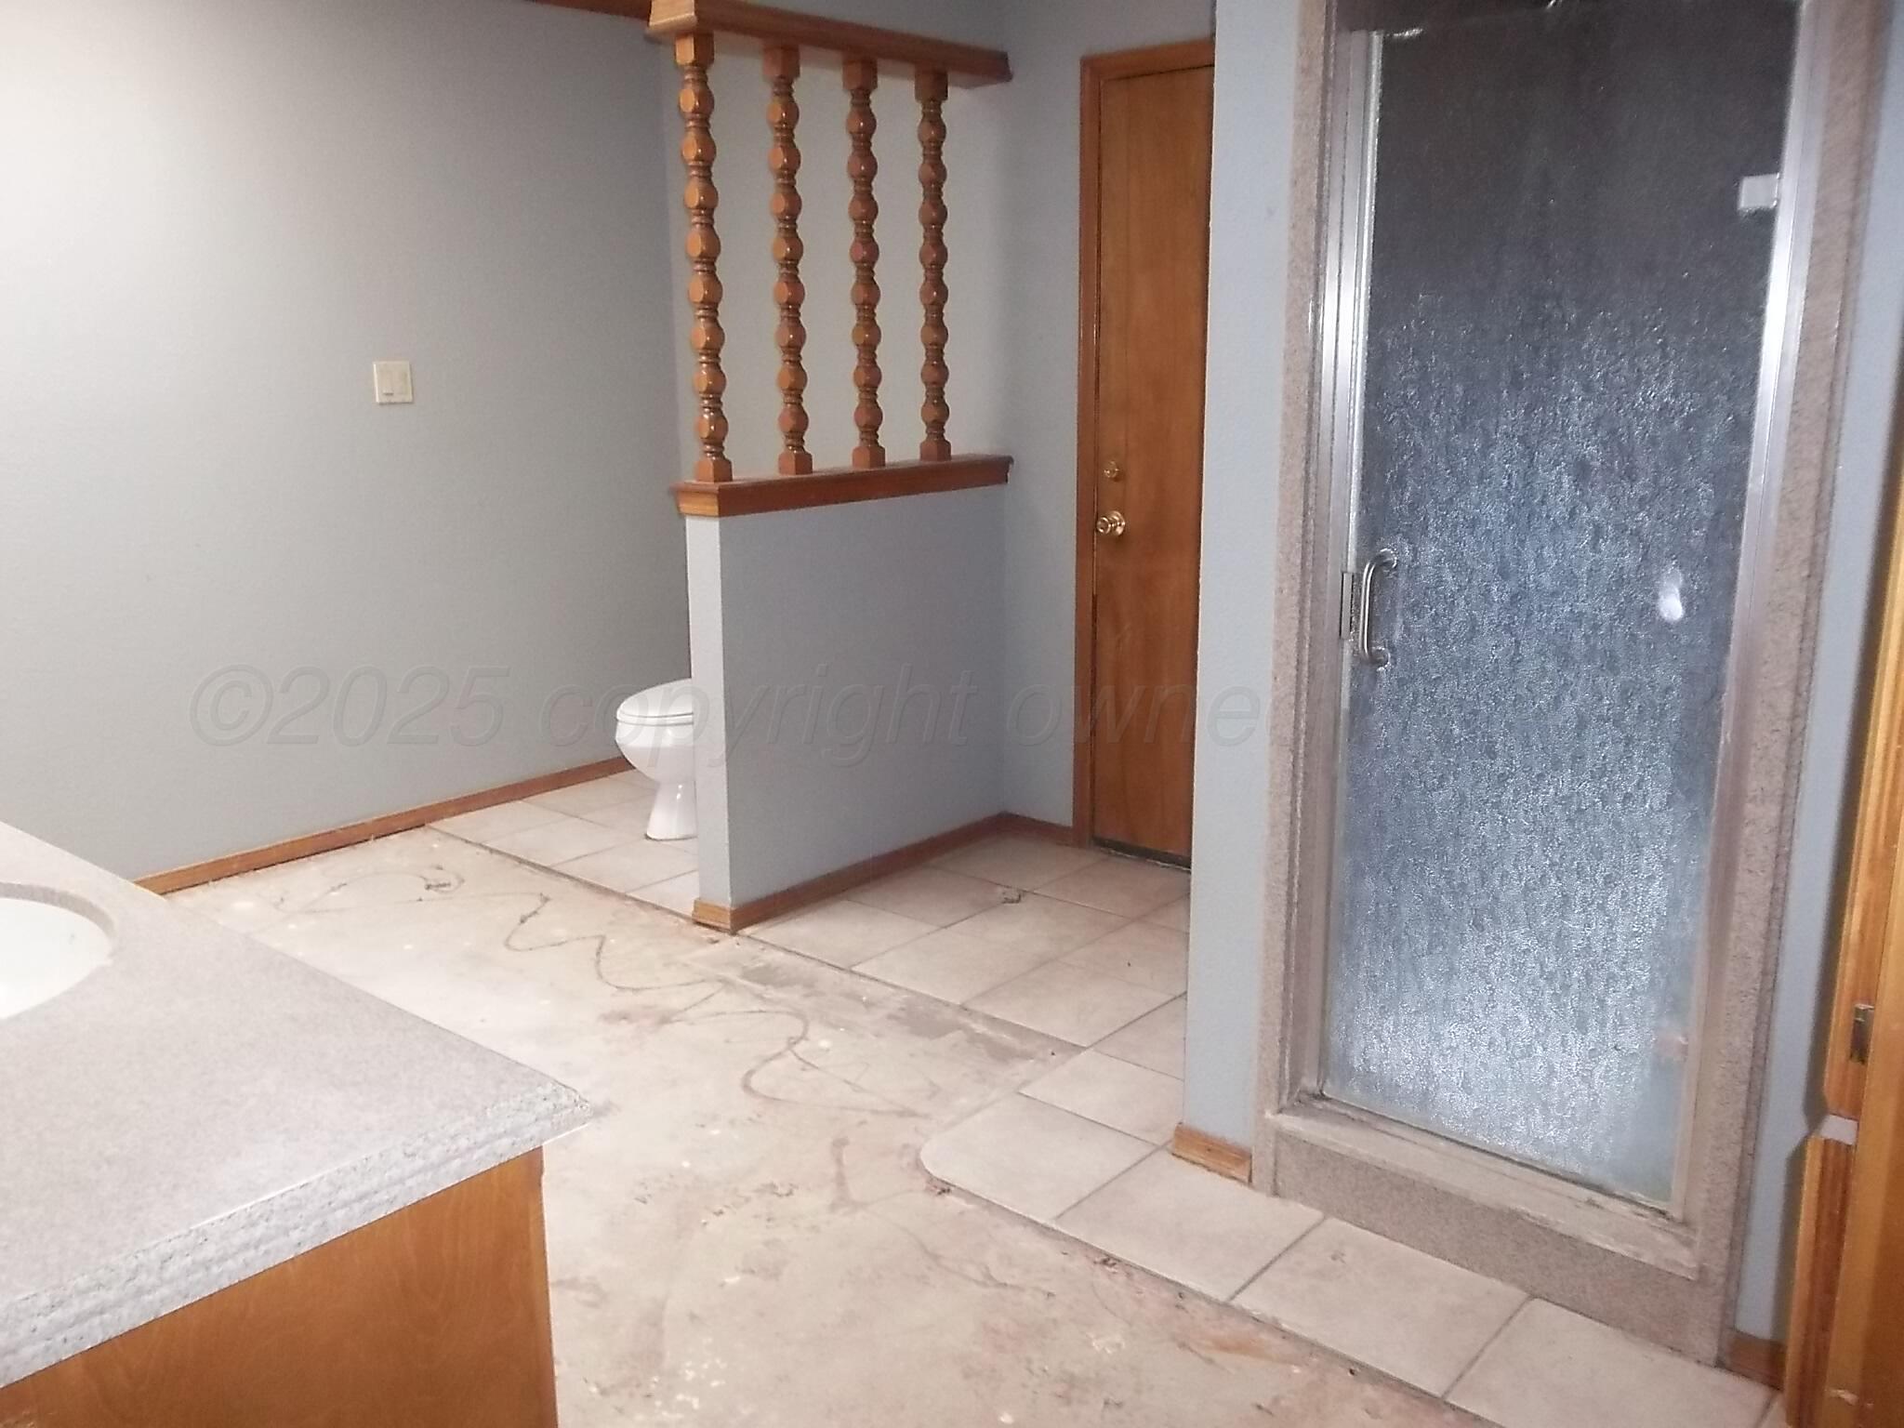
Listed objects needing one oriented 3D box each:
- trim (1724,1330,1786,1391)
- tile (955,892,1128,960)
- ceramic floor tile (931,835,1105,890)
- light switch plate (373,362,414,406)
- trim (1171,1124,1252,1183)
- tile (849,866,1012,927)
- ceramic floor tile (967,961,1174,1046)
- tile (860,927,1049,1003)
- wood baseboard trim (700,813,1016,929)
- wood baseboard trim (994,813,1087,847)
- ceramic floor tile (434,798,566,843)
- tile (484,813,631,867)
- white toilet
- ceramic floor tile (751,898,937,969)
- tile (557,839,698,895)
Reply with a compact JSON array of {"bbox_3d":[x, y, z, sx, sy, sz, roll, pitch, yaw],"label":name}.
[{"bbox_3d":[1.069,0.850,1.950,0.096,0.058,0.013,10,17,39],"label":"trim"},{"bbox_3d":[0.221,0.526,3.676,0.322,0.010,0.322,11,17,40],"label":"tile"},{"bbox_3d":[0.187,0.420,4.134,0.335,0.010,0.335,11,17,40],"label":"ceramic floor tile"},{"bbox_3d":[-1.567,-0.931,4.173,0.008,0.115,0.115,10,17,39],"label":"light switch plate"},{"bbox_3d":[0.436,0.734,2.481,0.156,0.058,0.013,10,17,39],"label":"trim"},{"bbox_3d":[-0.043,0.470,3.814,0.328,0.010,0.328,10,17,39],"label":"tile"},{"bbox_3d":[0.254,0.630,3.226,0.322,0.010,0.322,11,17,40],"label":"ceramic floor tile"},{"bbox_3d":[-0.006,0.573,3.358,0.328,0.010,0.328,10,17,39],"label":"tile"},{"bbox_3d":[-0.231,0.404,4.056,0.144,0.066,1.046,11,18,41],"label":"wood baseboard trim"},{"bbox_3d":[0.274,0.338,4.317,0.245,0.066,0.016,11,17,40],"label":"wood baseboard trim"},{"bbox_3d":[-1.355,0.329,4.475,0.280,0.010,0.325,10,17,39],"label":"ceramic floor tile"},{"bbox_3d":[-1.131,0.380,4.363,0.322,0.010,0.322,11,17,40],"label":"tile"},{"bbox_3d":[-0.695,-0.040,4.497,0.440,0.740,0.730,11,17,40],"label":"white toilet"},{"bbox_3d":[-0.260,0.529,3.562,0.326,0.010,0.328,10,17,39],"label":"ceramic floor tile"},{"bbox_3d":[-0.884,0.426,4.154,0.322,0.010,0.322,11,17,40],"label":"tile"}]

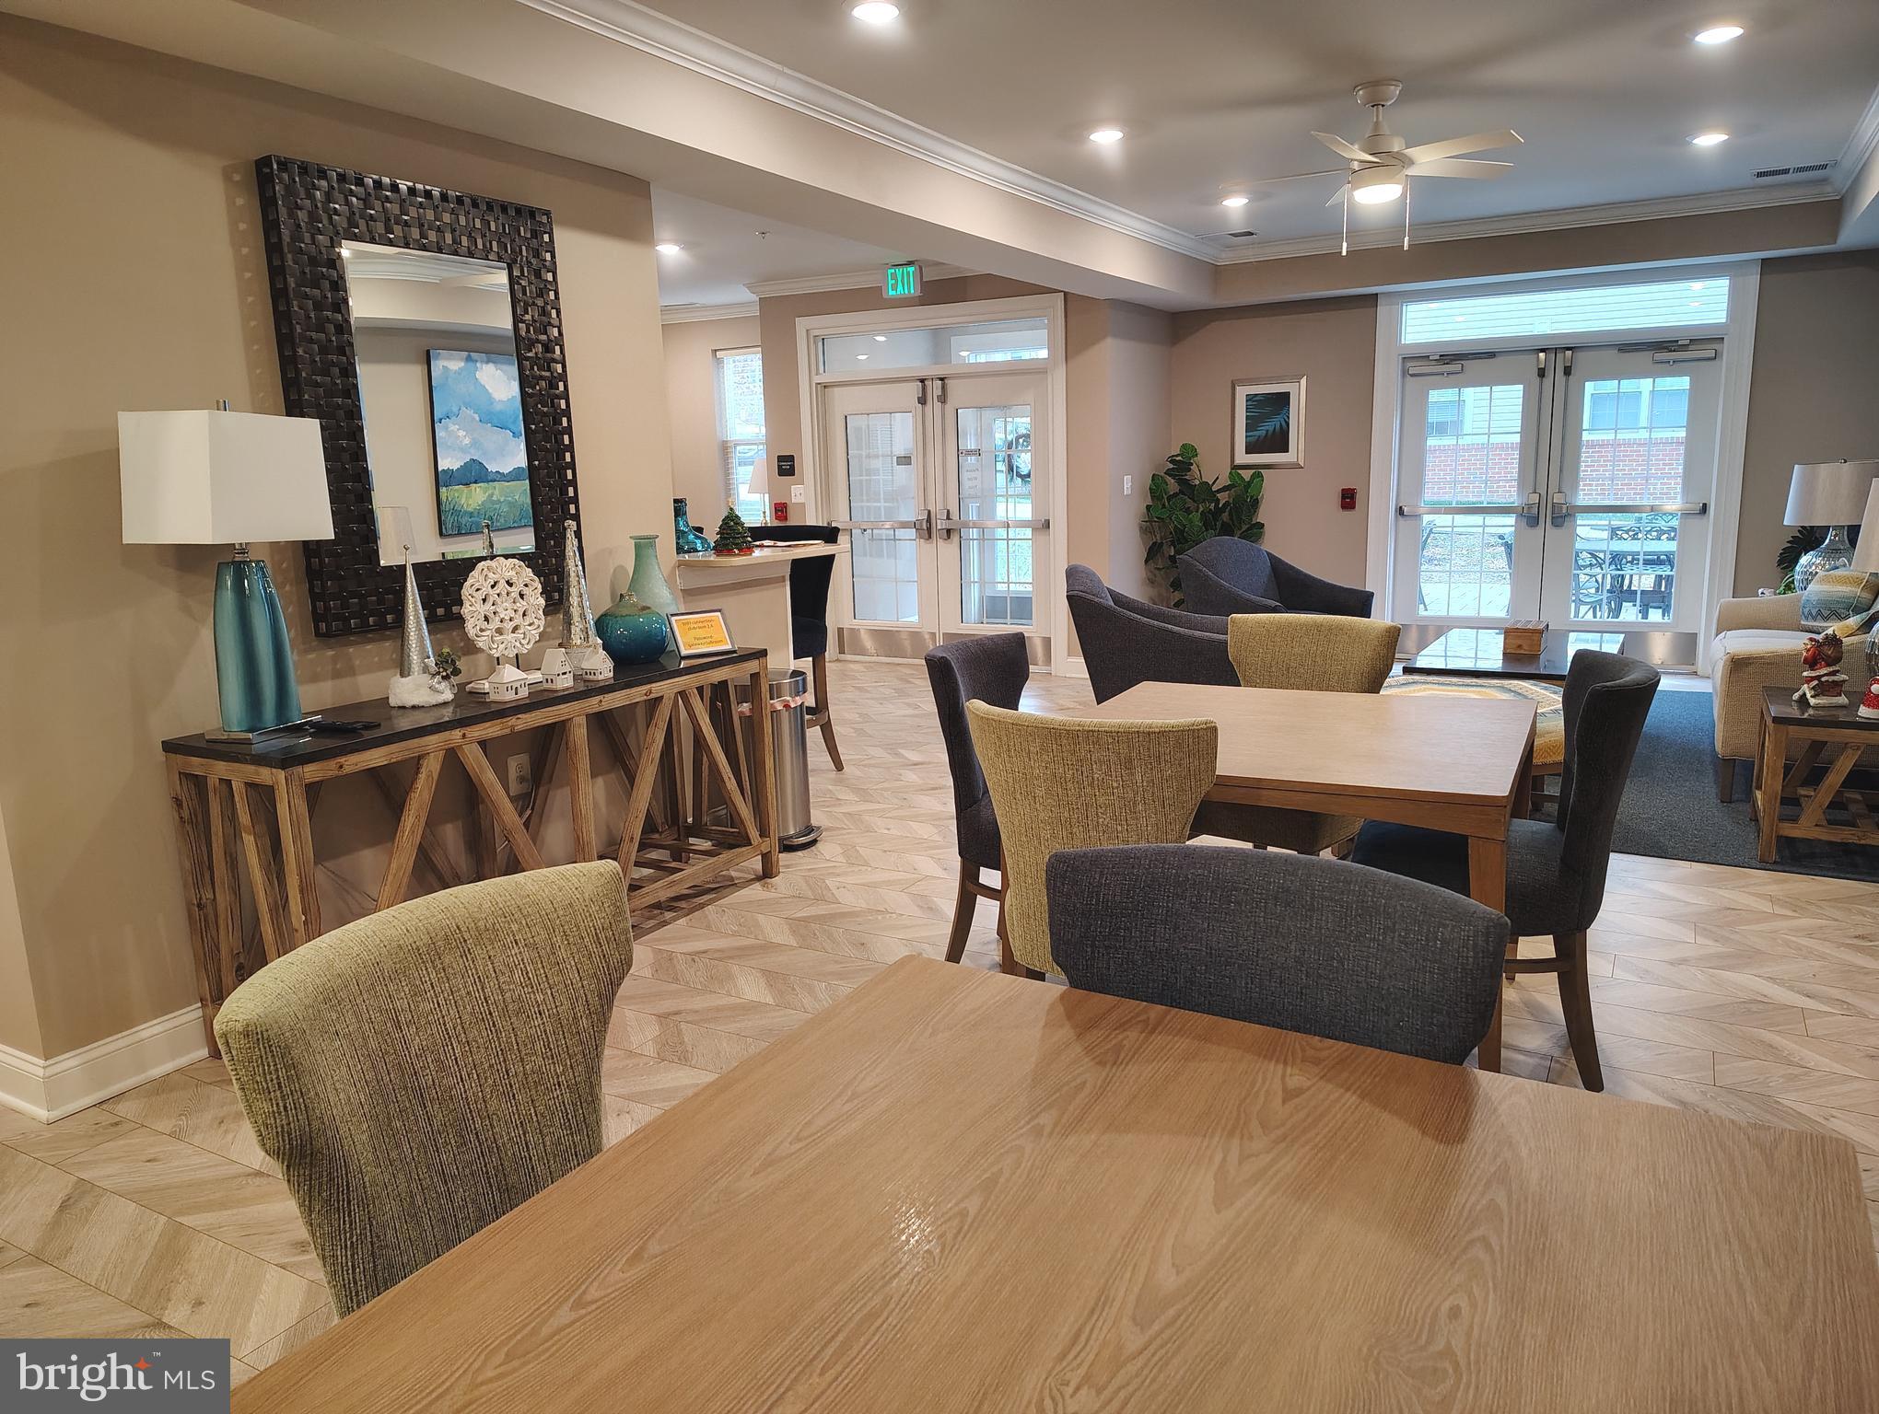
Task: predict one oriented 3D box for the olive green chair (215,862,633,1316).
[{"bbox_3d":[-0.377,0.712,1.473,0.640,0.915,0.545,4,12,26],"label":"olive green chair"}]

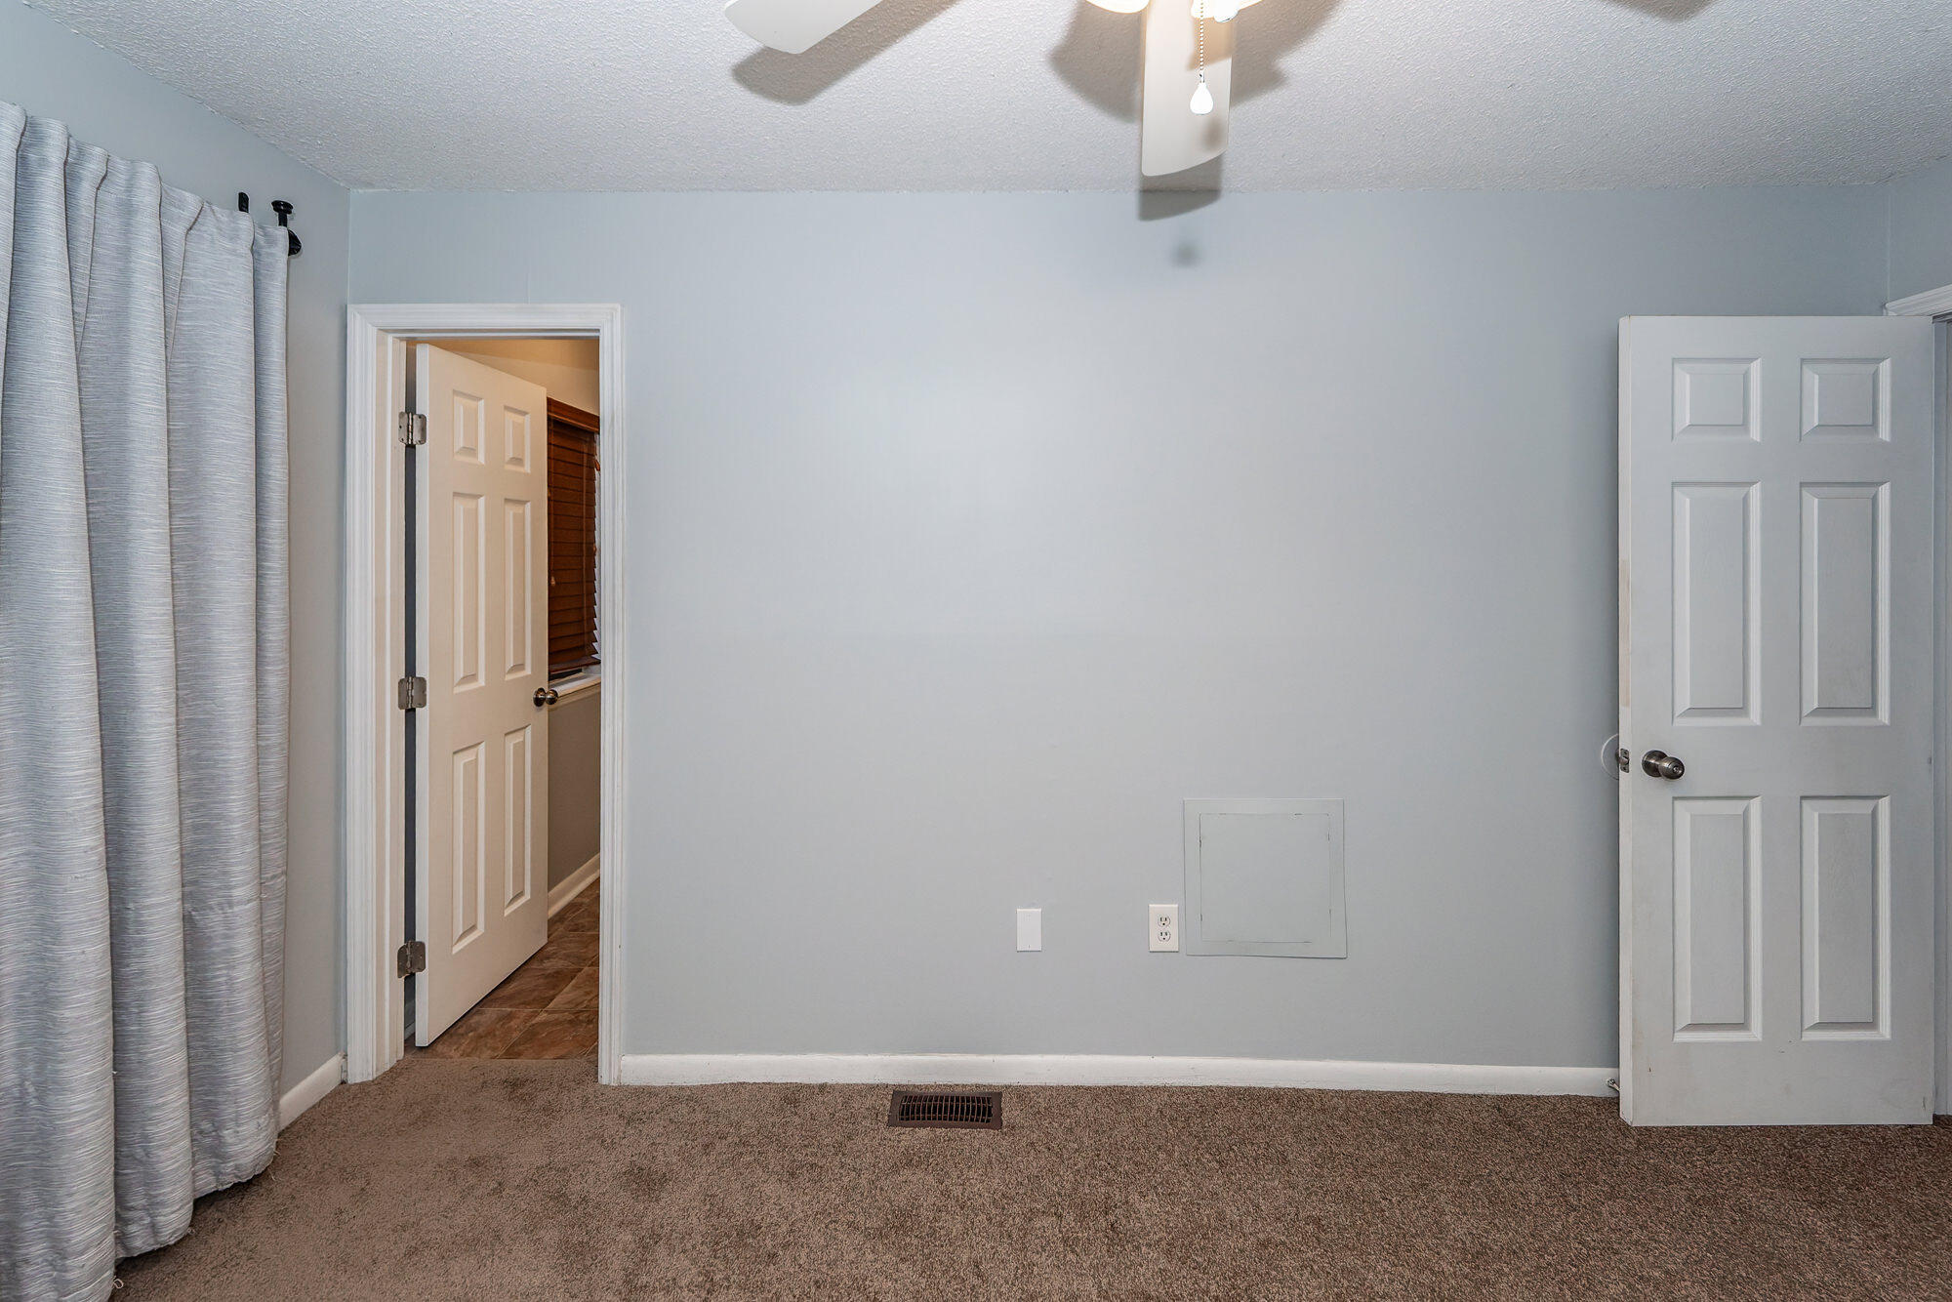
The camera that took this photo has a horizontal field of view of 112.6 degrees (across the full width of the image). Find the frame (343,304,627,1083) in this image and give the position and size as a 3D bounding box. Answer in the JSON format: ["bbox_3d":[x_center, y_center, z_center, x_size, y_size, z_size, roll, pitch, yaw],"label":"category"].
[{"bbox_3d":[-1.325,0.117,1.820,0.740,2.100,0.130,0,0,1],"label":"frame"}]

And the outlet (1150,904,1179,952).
[{"bbox_3d":[0.505,0.743,1.745,0.075,0.122,0.010,0,0,1],"label":"outlet"}]

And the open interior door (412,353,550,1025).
[{"bbox_3d":[-1.590,0.100,2.140,0.036,2.030,0.550,0,0,1],"label":"open interior door"}]

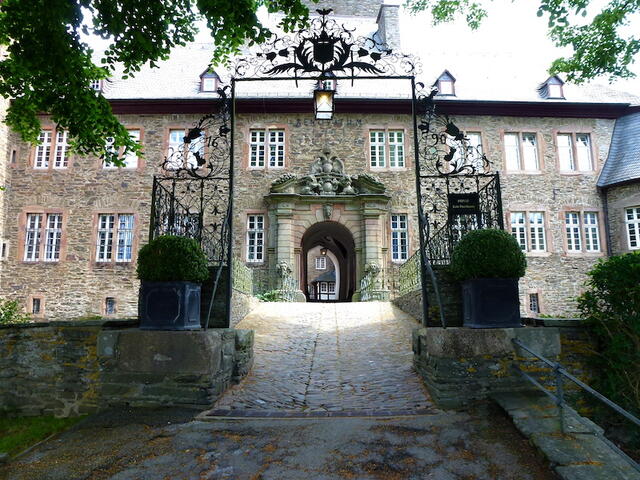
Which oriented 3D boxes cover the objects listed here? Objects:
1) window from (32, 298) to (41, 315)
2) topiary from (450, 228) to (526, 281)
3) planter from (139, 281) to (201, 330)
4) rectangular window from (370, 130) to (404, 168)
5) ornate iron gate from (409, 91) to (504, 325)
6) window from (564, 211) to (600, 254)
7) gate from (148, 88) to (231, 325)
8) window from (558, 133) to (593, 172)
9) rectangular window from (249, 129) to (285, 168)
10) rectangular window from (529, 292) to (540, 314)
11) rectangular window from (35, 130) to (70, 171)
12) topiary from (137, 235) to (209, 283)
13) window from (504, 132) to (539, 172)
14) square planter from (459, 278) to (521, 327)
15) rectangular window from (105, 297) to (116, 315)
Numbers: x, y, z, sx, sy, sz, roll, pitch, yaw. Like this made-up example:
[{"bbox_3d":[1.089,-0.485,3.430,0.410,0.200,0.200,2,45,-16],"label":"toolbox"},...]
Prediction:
[{"bbox_3d":[-13.188,3.081,21.495,0.294,0.729,0.100,0,-9,-1],"label":"window"},{"bbox_3d":[2.370,0.211,6.500,1.050,0.760,1.050,0,-10,0],"label":"topiary"},{"bbox_3d":[-2.391,1.070,7.447,0.705,0.742,0.705,-1,-10,4],"label":"planter"},{"bbox_3d":[3.004,-4.023,20.612,1.523,1.775,0.180,0,-10,-2],"label":"rectangular window"},{"bbox_3d":[2.299,-0.653,7.874,1.333,4.191,0.150,0,-9,1],"label":"ornate iron gate"},{"bbox_3d":[11.516,-0.367,20.295,1.589,1.785,0.180,0,-10,-2],"label":"window"},{"bbox_3d":[-2.157,-0.661,7.957,1.231,4.236,0.150,0,-9,1],"label":"gate"},{"bbox_3d":[11.520,-3.932,20.899,1.590,1.823,0.180,0,-10,-2],"label":"window"},{"bbox_3d":[-2.616,-4.534,23.006,1.773,1.989,0.100,0,-9,-1],"label":"rectangular window"},{"bbox_3d":[9.142,2.706,19.692,0.476,0.843,0.180,0,-10,-2],"label":"rectangular window"},{"bbox_3d":[-11.619,-3.885,20.071,1.487,1.748,0.180,0,-10,-2],"label":"rectangular window"},{"bbox_3d":[-2.154,0.277,6.750,1.040,0.720,1.040,0,-10,0],"label":"topiary"},{"bbox_3d":[9.055,-3.915,20.808,1.554,1.815,0.180,0,-10,-2],"label":"window"},{"bbox_3d":[2.610,0.982,7.088,0.673,0.735,0.673,-1,-10,4],"label":"square planter"},{"bbox_3d":[-9.766,3.057,21.575,0.477,0.828,0.100,0,-9,-1],"label":"rectangular window"}]

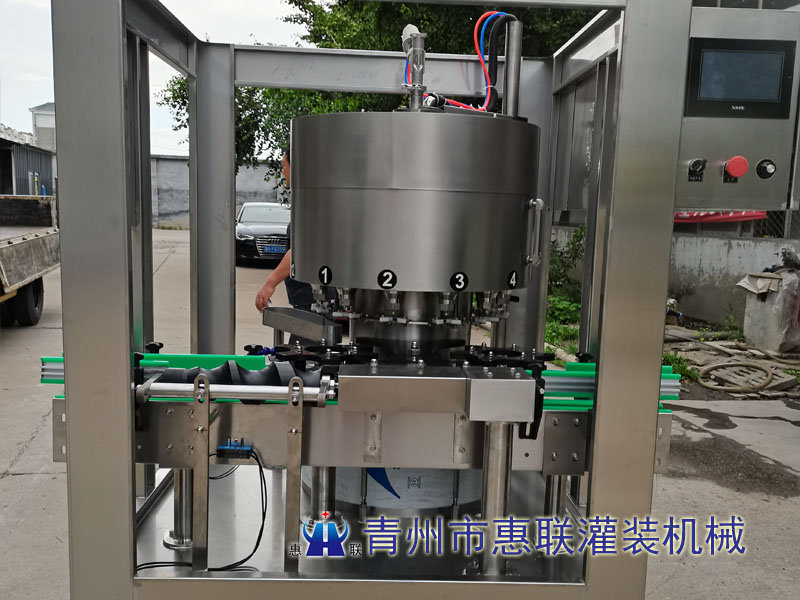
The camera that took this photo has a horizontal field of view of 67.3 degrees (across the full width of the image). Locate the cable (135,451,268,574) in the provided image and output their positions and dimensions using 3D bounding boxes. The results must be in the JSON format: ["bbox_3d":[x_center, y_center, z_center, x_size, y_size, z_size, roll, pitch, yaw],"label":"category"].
[{"bbox_3d":[-0.400,0.430,1.226,0.261,0.226,0.090,1,8,-3],"label":"cable"}]

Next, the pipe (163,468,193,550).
[{"bbox_3d":[-0.472,0.434,1.316,0.094,0.187,0.094,1,8,-3],"label":"pipe"}]

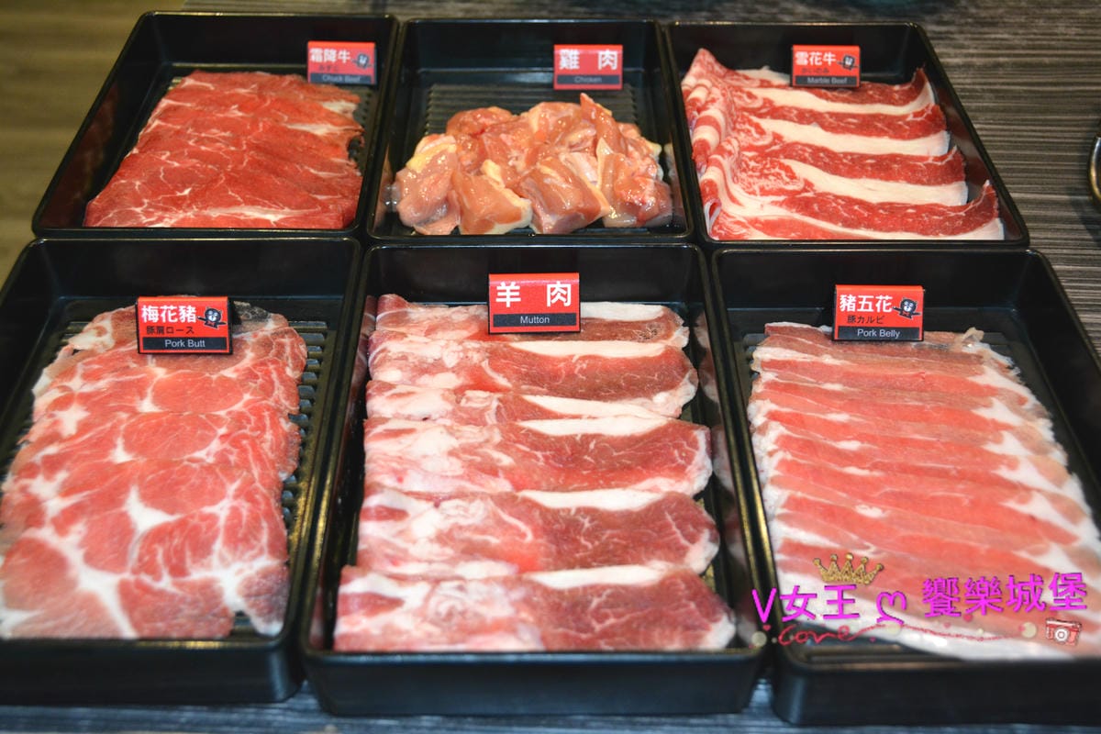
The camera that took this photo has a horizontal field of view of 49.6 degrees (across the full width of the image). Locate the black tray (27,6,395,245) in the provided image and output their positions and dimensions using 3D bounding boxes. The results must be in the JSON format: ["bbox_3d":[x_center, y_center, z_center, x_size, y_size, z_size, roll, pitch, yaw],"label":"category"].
[{"bbox_3d":[-0.207,-0.151,0.810,0.193,0.051,0.279,0,42,-1],"label":"black tray"}]

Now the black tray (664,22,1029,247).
[{"bbox_3d":[0.182,-0.145,0.809,0.193,0.051,0.279,0,42,-1],"label":"black tray"}]

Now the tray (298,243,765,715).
[{"bbox_3d":[-0.009,0.048,0.697,0.225,0.055,0.325,0,42,-1],"label":"tray"}]

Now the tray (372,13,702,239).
[{"bbox_3d":[-0.013,-0.148,0.809,0.193,0.051,0.279,0,42,-1],"label":"tray"}]

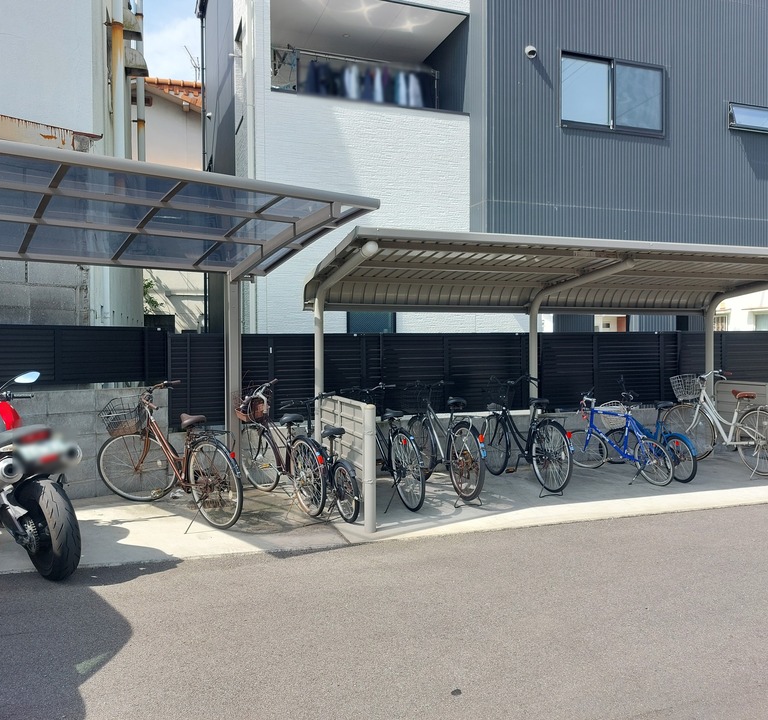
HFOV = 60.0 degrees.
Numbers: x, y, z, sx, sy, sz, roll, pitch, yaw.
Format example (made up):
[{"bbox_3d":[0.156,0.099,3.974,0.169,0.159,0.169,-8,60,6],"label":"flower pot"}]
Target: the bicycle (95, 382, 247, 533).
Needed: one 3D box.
[{"bbox_3d":[-1.670,0.735,5.320,1.740,1.050,0.580,1,2,40],"label":"bicycle"}]

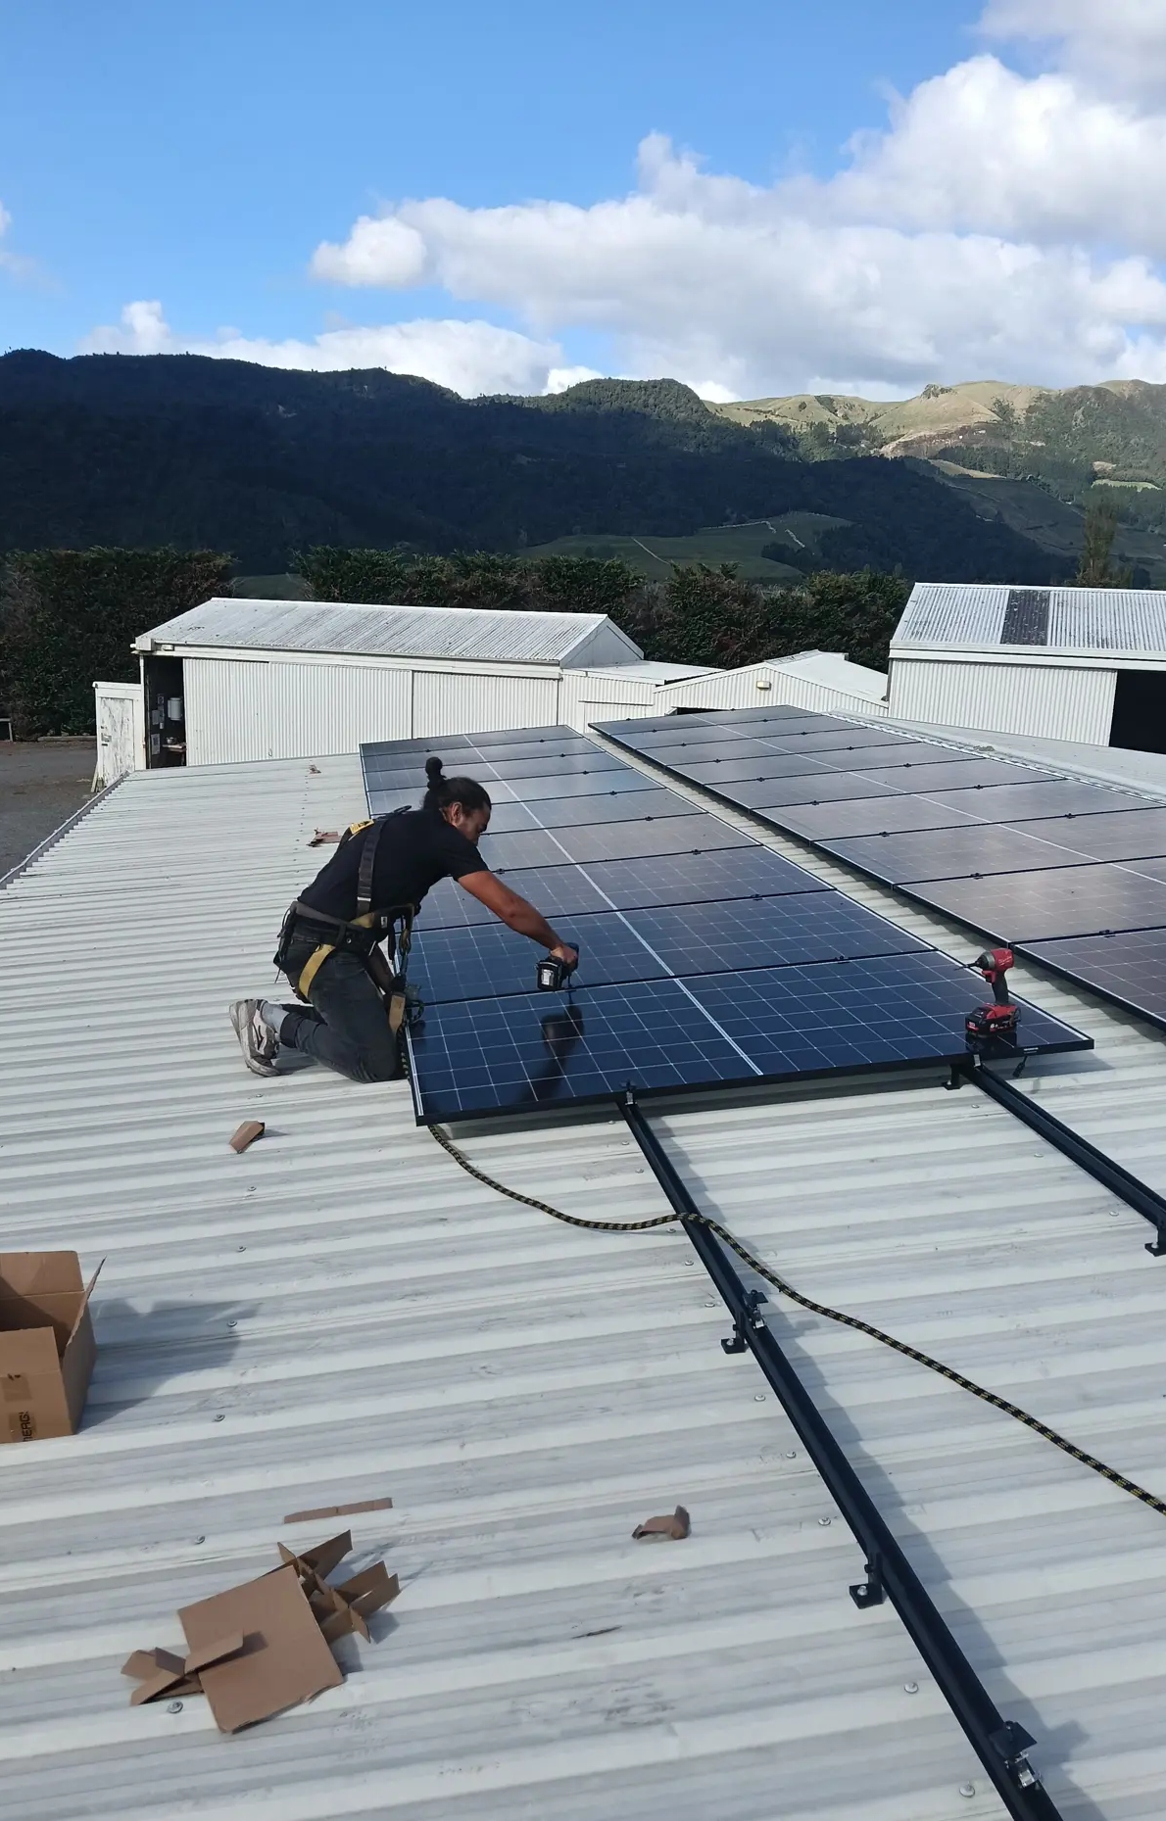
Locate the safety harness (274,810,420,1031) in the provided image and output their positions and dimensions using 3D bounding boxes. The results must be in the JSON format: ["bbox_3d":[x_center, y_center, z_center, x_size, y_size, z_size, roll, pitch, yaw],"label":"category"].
[{"bbox_3d":[-0.777,0.059,4.470,0.445,0.687,0.455,-3,13,-22],"label":"safety harness"}]

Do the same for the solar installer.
[{"bbox_3d":[-0.553,0.019,4.574,1.173,1.021,0.556,-3,13,-22],"label":"solar installer"}]

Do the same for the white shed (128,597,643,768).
[{"bbox_3d":[-4.212,-4.908,33.099,9.825,4.191,6.327,6,13,17],"label":"white shed"}]

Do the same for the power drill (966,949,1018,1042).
[{"bbox_3d":[1.178,0.235,4.121,0.167,0.243,0.084,-10,15,-25],"label":"power drill"}]

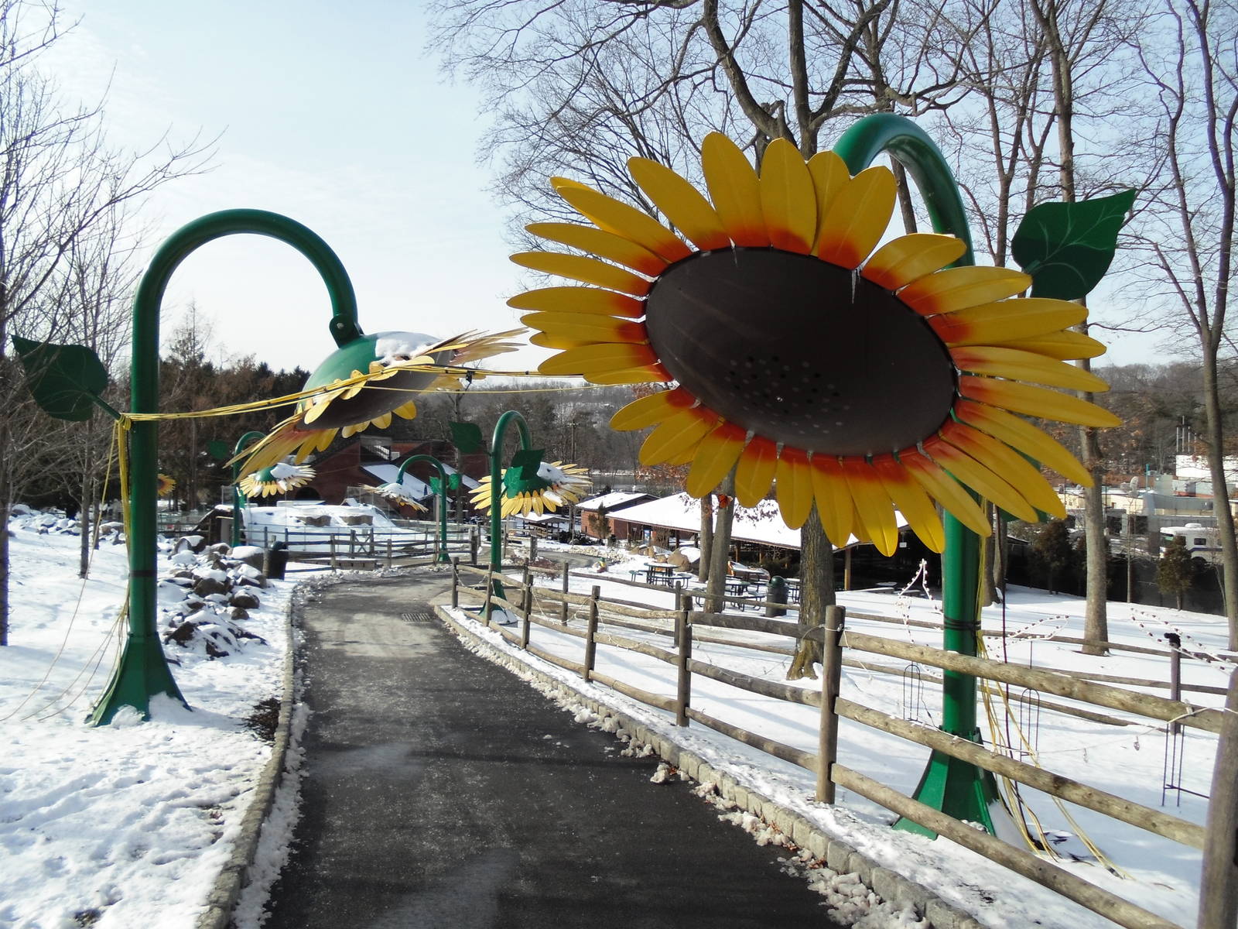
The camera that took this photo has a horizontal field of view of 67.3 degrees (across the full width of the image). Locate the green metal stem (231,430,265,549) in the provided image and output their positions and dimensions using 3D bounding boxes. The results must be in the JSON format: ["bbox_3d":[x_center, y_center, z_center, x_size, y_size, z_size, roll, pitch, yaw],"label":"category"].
[{"bbox_3d":[-12.654,0.972,32.133,0.850,4.250,2.235,0,0,24],"label":"green metal stem"}]

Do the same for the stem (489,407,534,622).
[{"bbox_3d":[-2.299,0.999,19.616,0.850,4.250,2.235,0,0,16],"label":"stem"}]

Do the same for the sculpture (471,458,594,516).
[{"bbox_3d":[-1.953,0.529,20.750,2.700,0.650,2.700,0,21,16],"label":"sculpture"}]

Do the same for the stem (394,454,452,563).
[{"bbox_3d":[-7.327,1.753,35.286,2.235,4.250,0.850,0,0,-18],"label":"stem"}]

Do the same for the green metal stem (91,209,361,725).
[{"bbox_3d":[-3.257,0.002,7.750,2.235,4.250,0.850,0,0,0],"label":"green metal stem"}]

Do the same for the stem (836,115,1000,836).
[{"bbox_3d":[1.706,0.138,5.385,0.850,4.250,2.235,0,0,42],"label":"stem"}]

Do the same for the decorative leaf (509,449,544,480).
[{"bbox_3d":[-1.868,-0.010,18.900,0.700,0.630,0.130,0,0,-6],"label":"decorative leaf"}]

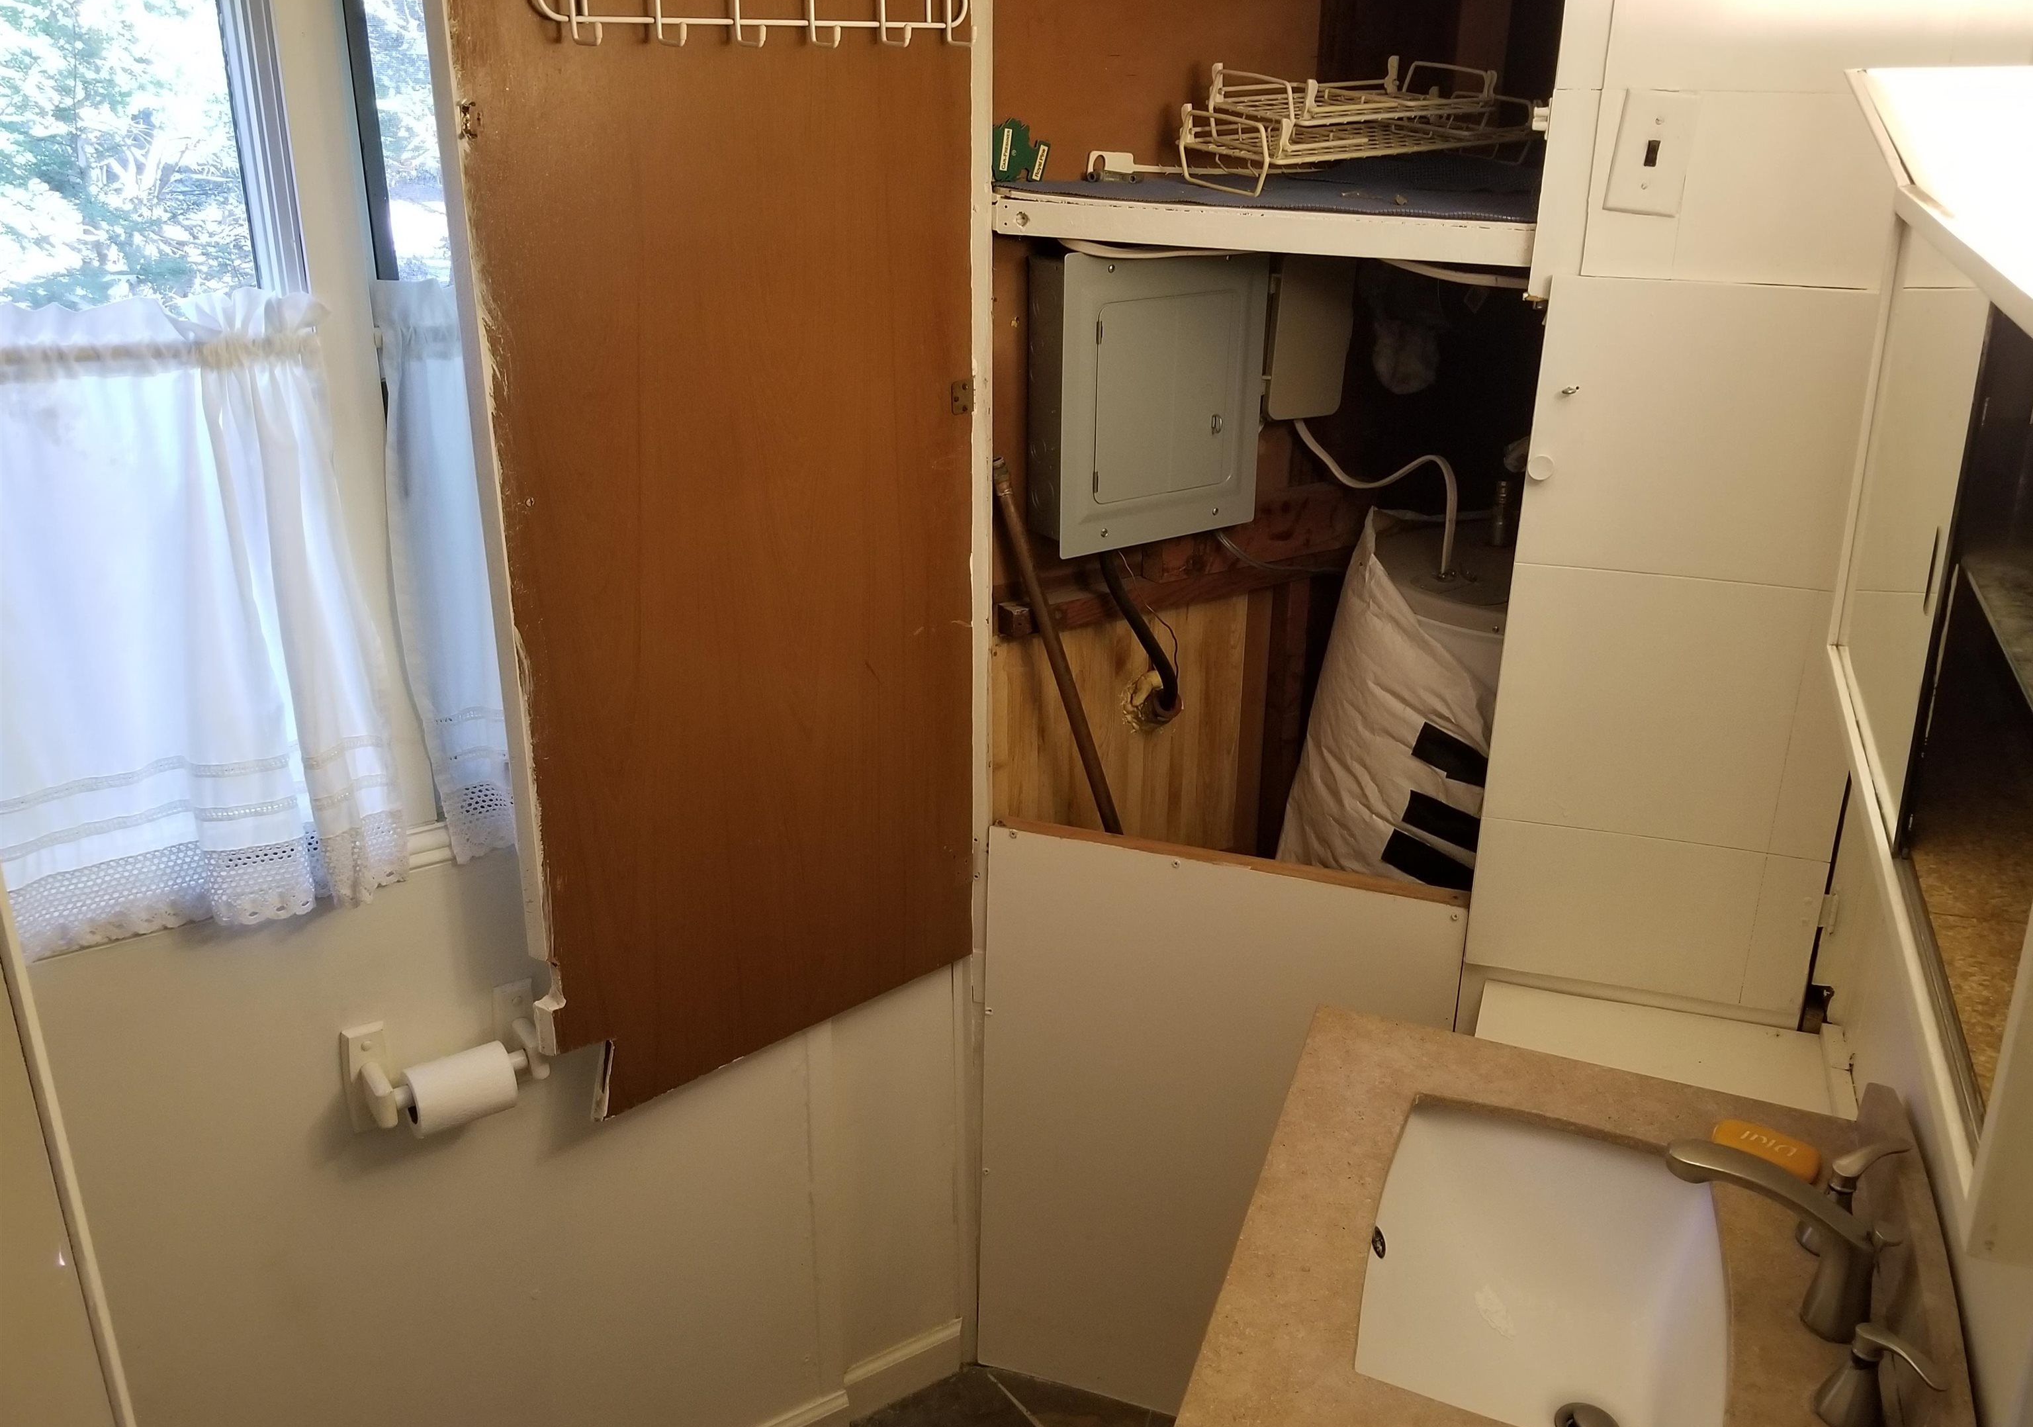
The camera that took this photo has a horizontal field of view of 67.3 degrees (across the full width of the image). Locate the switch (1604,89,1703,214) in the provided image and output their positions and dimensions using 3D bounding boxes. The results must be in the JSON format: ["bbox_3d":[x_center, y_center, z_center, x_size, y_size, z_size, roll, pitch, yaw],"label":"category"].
[{"bbox_3d":[0.629,-0.554,1.512,0.071,0.115,0.015,12,22,18],"label":"switch"}]

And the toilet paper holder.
[{"bbox_3d":[-0.611,0.394,1.666,0.206,0.124,0.090,-11,23,-31],"label":"toilet paper holder"}]

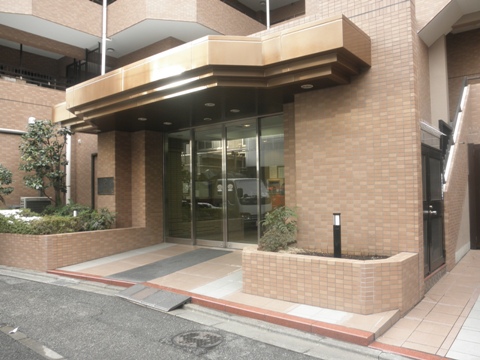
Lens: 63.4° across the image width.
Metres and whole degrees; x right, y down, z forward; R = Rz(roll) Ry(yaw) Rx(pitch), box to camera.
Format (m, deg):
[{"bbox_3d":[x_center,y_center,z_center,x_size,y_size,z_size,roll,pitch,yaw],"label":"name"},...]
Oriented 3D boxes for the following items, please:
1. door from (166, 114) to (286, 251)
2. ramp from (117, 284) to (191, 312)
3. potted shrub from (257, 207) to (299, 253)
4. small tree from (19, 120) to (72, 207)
[{"bbox_3d":[-0.389,0.125,8.113,3.620,2.590,0.120,-3,-2,39],"label":"door"},{"bbox_3d":[-1.230,1.618,5.387,1.260,0.100,0.400,-3,-2,39],"label":"ramp"},{"bbox_3d":[0.559,0.709,5.571,0.600,0.680,0.580,-3,-2,39],"label":"potted shrub"},{"bbox_3d":[-4.603,-0.143,9.189,1.250,2.560,1.200,-3,-2,39],"label":"small tree"}]

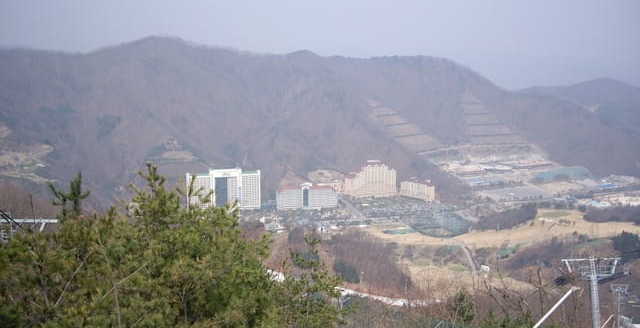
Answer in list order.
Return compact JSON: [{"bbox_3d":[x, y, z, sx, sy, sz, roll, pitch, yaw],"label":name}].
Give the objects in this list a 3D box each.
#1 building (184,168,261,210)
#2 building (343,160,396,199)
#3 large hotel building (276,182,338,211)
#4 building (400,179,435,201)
[{"bbox_3d":[-159.176,43.748,1165.000,119.063,65.612,22.000,-2,7,-17],"label":"building"},{"bbox_3d":[90.794,27.140,1255.000,86.067,60.092,30.000,-1,7,-13],"label":"building"},{"bbox_3d":[-20.979,54.583,1175.000,100.166,39.928,20.000,-2,7,-17],"label":"large hotel building"},{"bbox_3d":[173.030,45.657,1245.000,63.168,32.945,15.000,6,9,44],"label":"building"}]

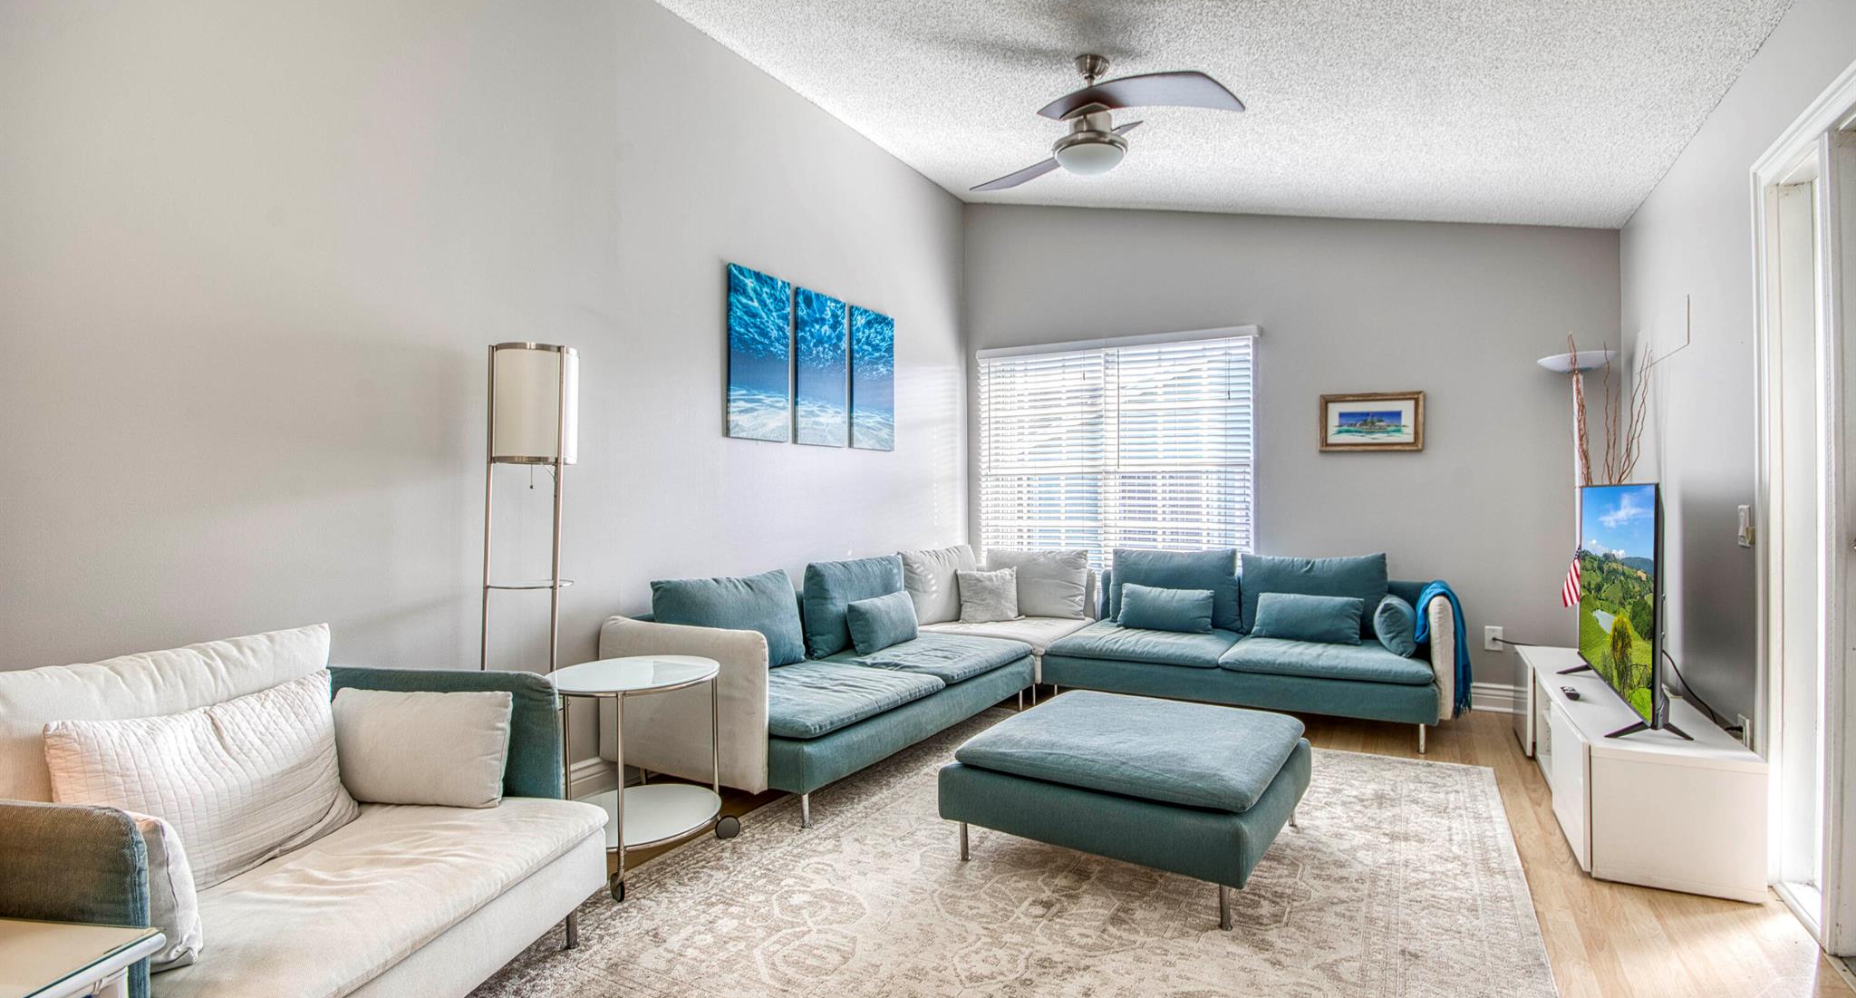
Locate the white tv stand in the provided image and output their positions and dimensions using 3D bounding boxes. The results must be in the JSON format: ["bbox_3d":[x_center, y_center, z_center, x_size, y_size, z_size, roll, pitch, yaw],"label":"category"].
[{"bbox_3d":[2.615,0.925,2.948,0.410,0.380,1.800,0,0,32],"label":"white tv stand"}]

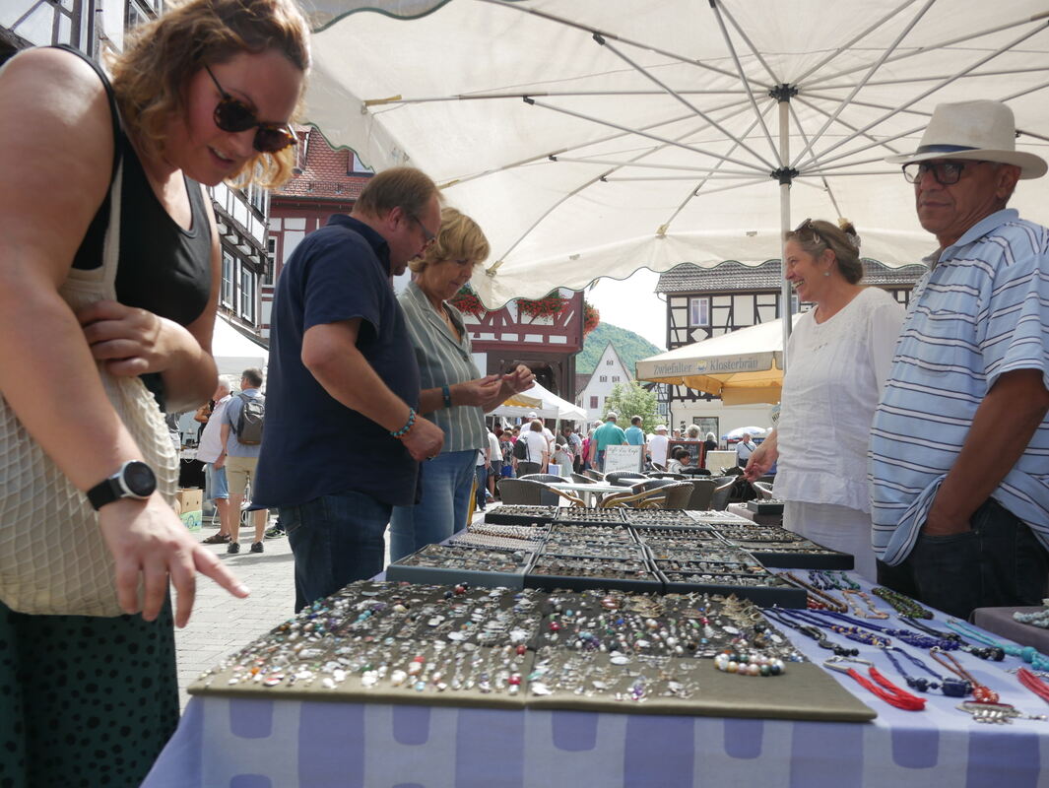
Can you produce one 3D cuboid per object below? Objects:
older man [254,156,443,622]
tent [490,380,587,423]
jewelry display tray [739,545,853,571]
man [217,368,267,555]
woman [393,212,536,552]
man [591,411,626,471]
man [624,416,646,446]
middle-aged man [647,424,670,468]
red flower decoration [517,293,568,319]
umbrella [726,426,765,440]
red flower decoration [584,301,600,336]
[{"bbox_3d":[-0.433,0.309,2.050,0.460,1.710,0.530,2,-4,-16],"label":"older man"},{"bbox_3d":[0.000,1.038,24.900,3.000,3.255,3.000,-1,-4,19],"label":"tent"},{"bbox_3d":[0.674,0.411,2.200,0.250,0.034,0.310,0,-4,4],"label":"jewelry display tray"},{"bbox_3d":[-2.685,0.643,8.150,0.550,1.765,0.420,2,-4,-27],"label":"man"},{"bbox_3d":[-0.192,0.334,2.360,0.450,1.703,0.460,-1,-4,19],"label":"woman"},{"bbox_3d":[1.736,1.266,17.300,0.660,1.806,0.400,0,-4,6],"label":"man"},{"bbox_3d":[2.404,1.363,18.500,0.530,1.771,0.350,0,-4,14],"label":"man"},{"bbox_3d":[2.888,1.455,18.300,0.480,1.571,0.360,0,-4,14],"label":"middle-aged man"},{"bbox_3d":[0.613,-2.919,27.800,1.700,1.000,0.500,1,-4,-7],"label":"red flower decoration"},{"bbox_3d":[8.236,2.189,31.000,2.150,1.966,2.150,0,-4,0],"label":"umbrella"},{"bbox_3d":[2.312,-2.635,29.300,0.550,1.100,1.400,1,-4,-7],"label":"red flower decoration"}]

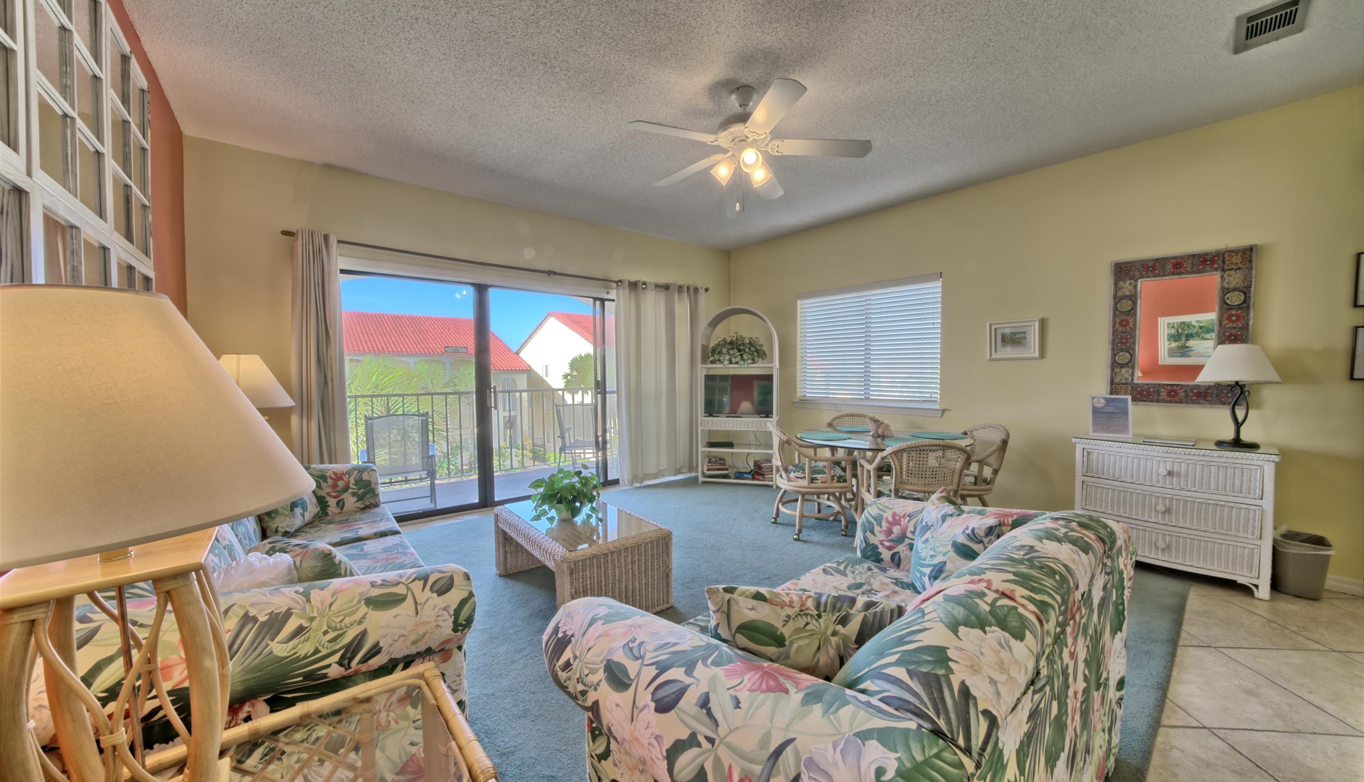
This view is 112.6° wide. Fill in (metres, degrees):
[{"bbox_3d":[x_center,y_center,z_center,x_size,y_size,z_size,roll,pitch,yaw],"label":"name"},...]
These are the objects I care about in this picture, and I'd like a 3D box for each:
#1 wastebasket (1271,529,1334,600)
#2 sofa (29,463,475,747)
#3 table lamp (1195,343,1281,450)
[{"bbox_3d":[3.530,0.995,2.607,0.290,0.310,0.215,-2,3,-40],"label":"wastebasket"},{"bbox_3d":[-1.562,0.757,1.767,0.900,0.830,2.110,-2,3,-40],"label":"sofa"},{"bbox_3d":[3.225,0.028,2.649,0.318,0.605,0.318,-3,4,-39],"label":"table lamp"}]

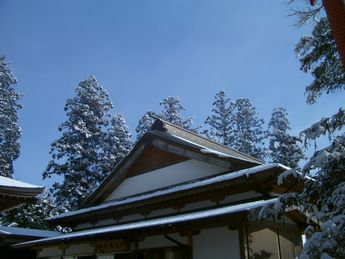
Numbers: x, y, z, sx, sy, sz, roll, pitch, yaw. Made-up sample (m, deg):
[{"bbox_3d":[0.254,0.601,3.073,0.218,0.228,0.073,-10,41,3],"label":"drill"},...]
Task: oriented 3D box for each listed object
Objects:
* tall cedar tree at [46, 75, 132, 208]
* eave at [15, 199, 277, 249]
[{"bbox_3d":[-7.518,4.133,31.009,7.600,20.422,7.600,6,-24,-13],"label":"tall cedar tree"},{"bbox_3d":[-2.550,4.125,14.419,16.240,0.673,1.400,-22,-32,40],"label":"eave"}]

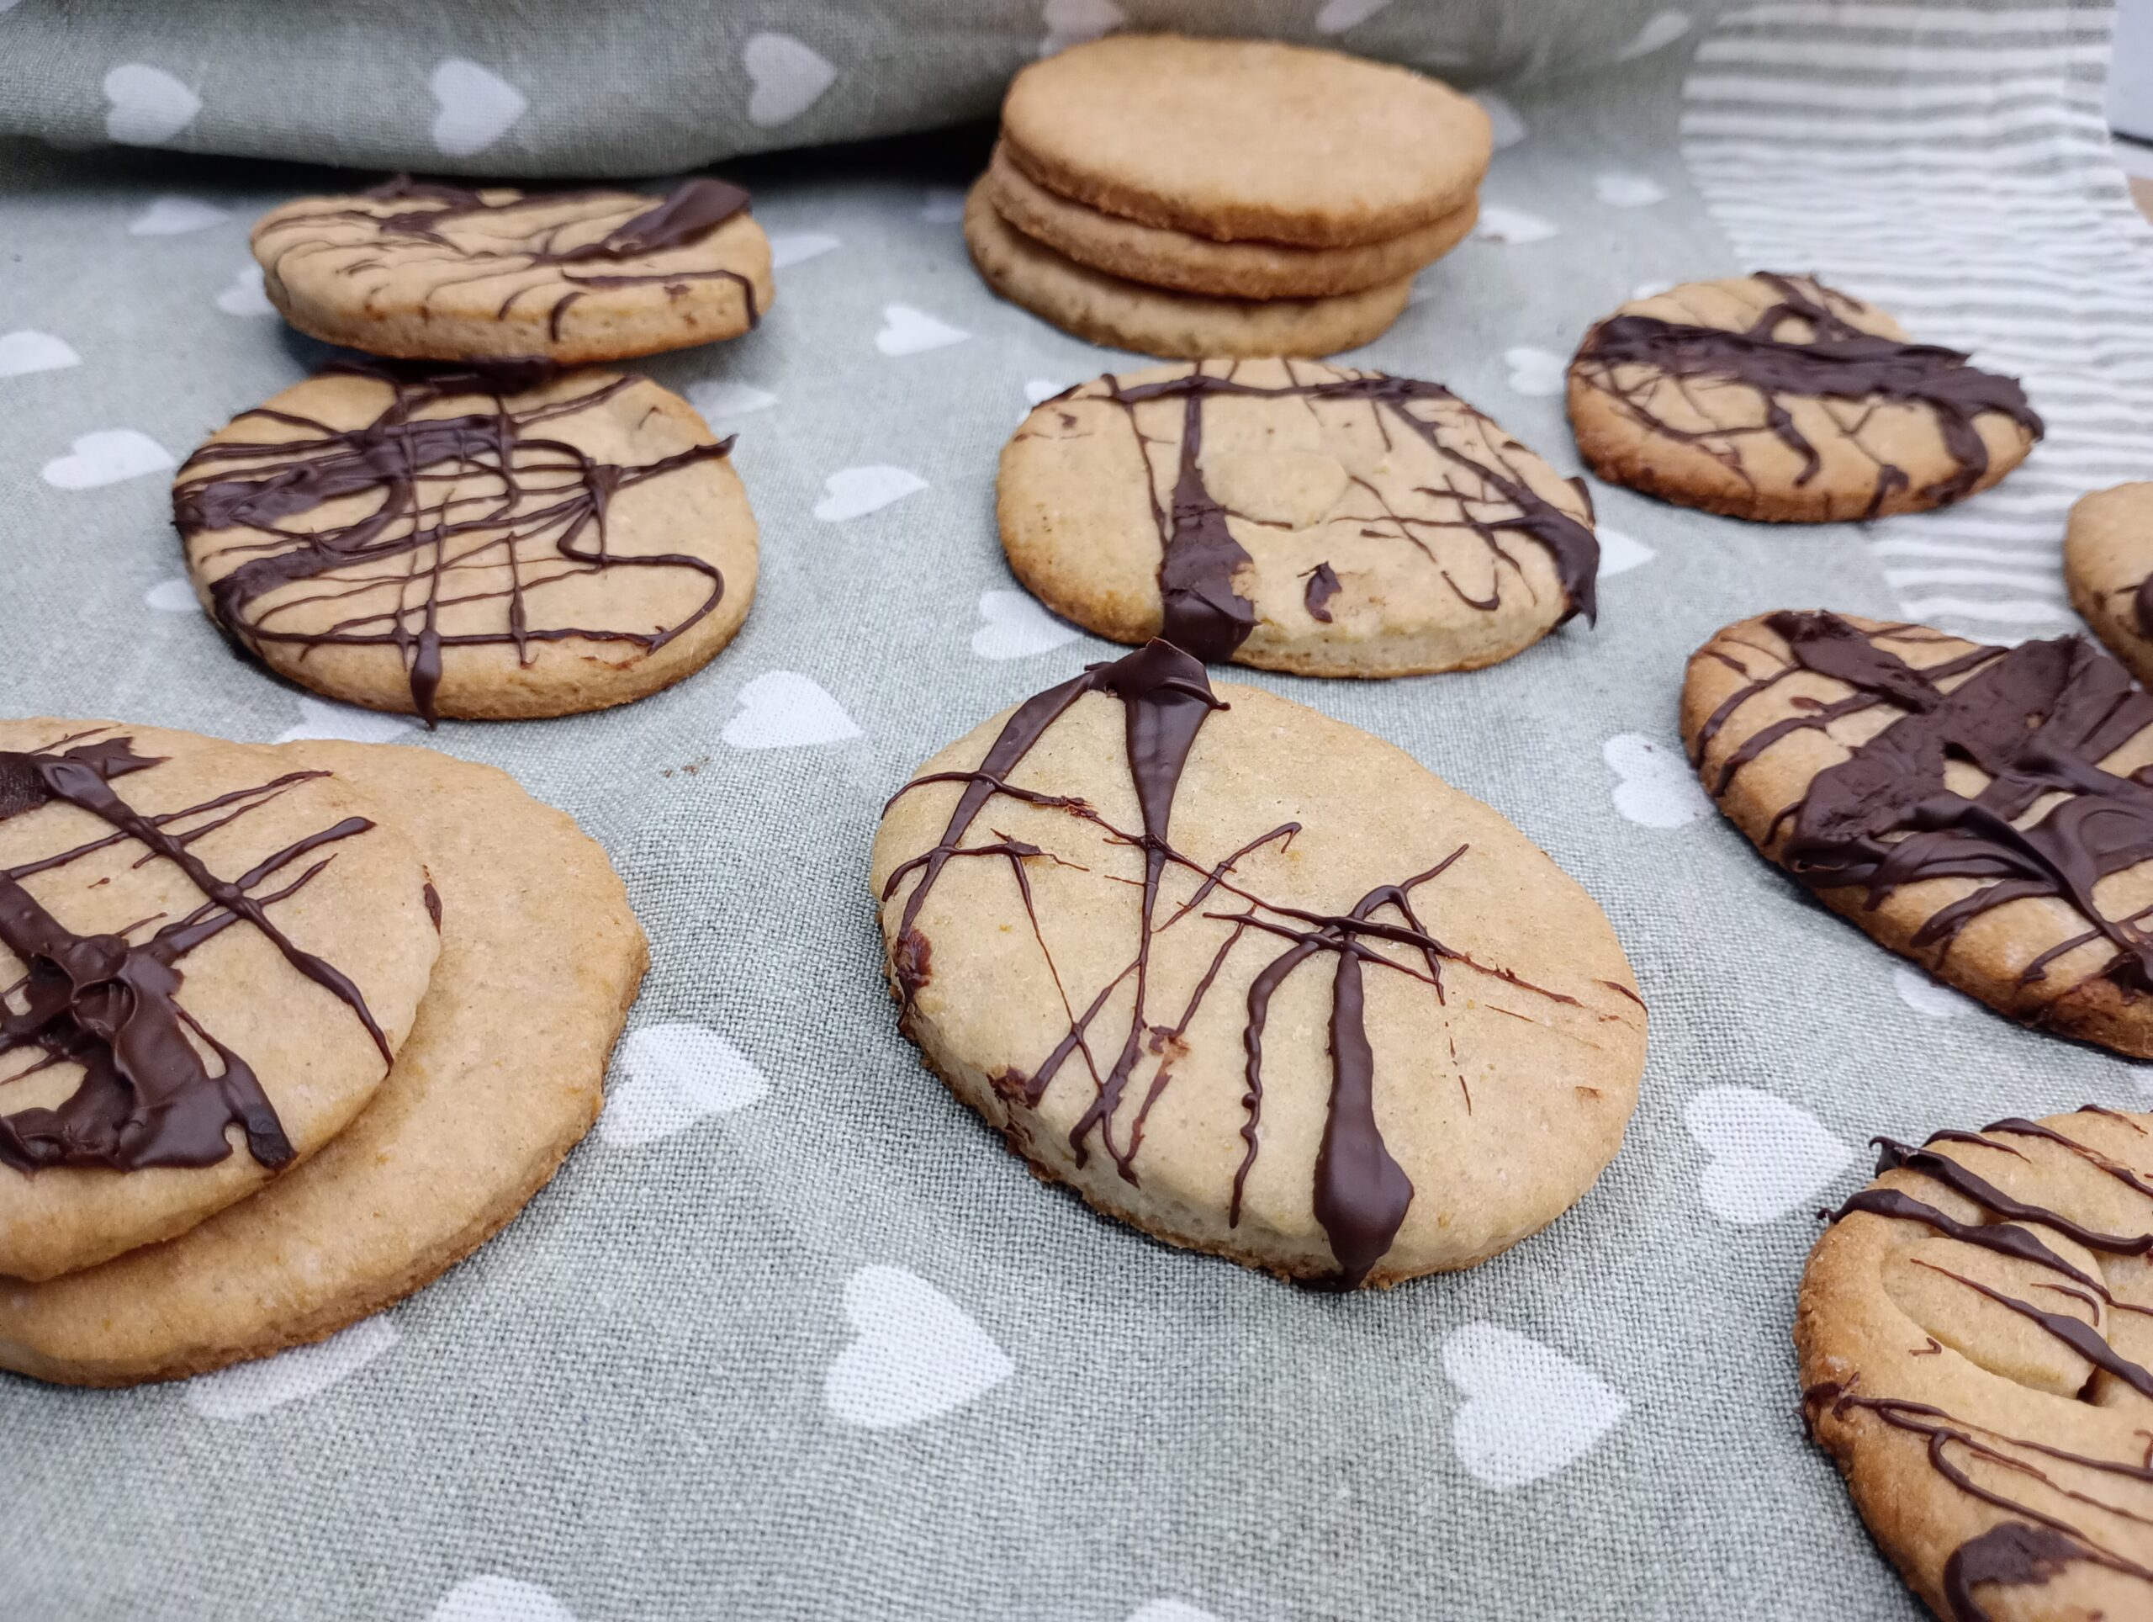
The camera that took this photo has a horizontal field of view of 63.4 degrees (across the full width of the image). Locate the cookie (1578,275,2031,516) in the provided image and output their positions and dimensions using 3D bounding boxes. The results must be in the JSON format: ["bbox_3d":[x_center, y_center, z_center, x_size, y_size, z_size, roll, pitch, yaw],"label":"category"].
[{"bbox_3d":[0.106,-0.062,0.259,0.070,0.008,0.061,-23,48,-28],"label":"cookie"}]

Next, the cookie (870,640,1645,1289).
[{"bbox_3d":[0.016,0.010,0.166,0.070,0.009,0.073,5,41,0],"label":"cookie"}]

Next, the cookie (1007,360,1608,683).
[{"bbox_3d":[0.028,-0.041,0.227,0.076,0.008,0.069,9,41,5],"label":"cookie"}]

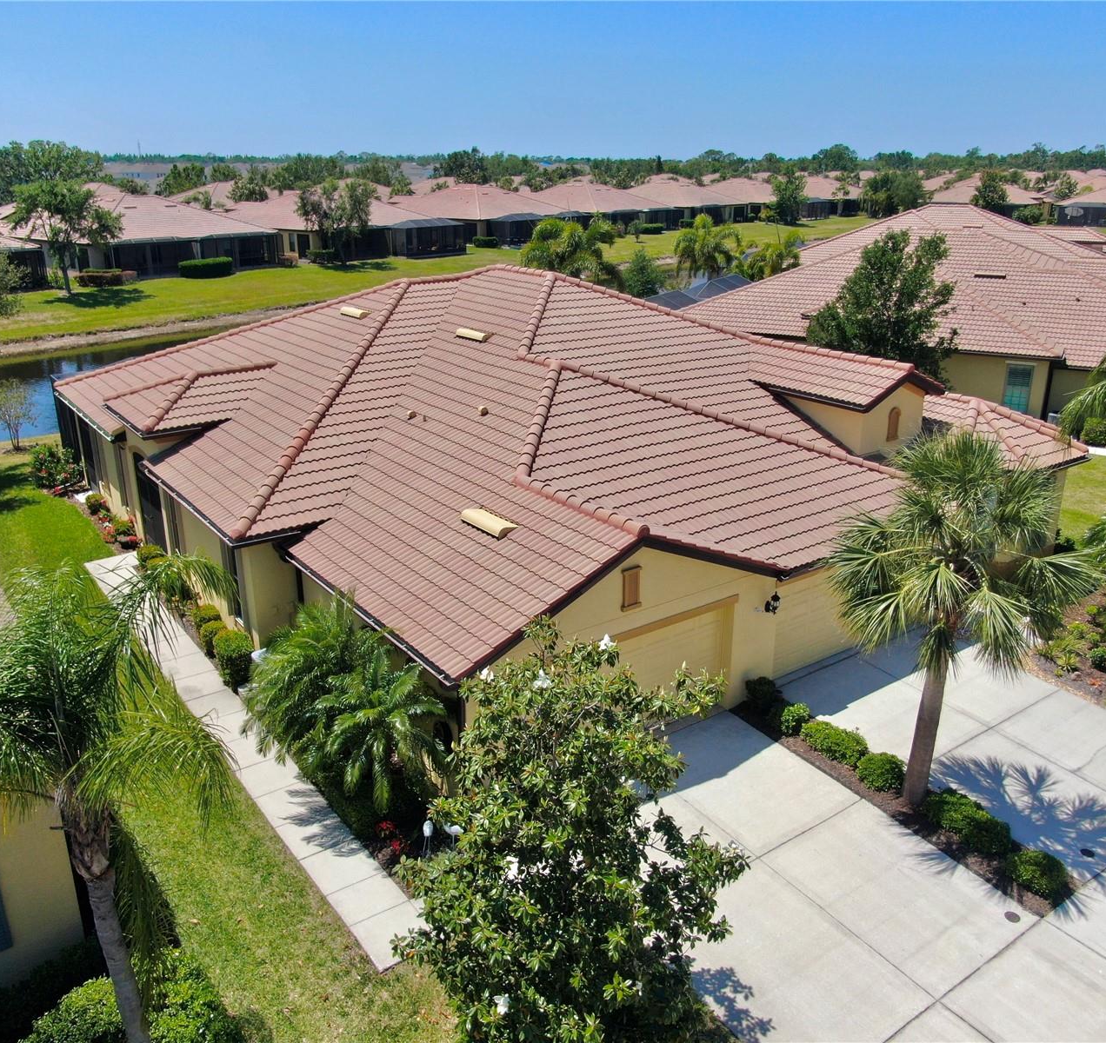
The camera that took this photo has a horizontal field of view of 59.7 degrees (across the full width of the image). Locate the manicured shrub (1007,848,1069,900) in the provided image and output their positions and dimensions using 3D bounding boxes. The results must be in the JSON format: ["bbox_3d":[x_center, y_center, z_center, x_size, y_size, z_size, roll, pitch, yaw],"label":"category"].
[{"bbox_3d":[6.890,5.000,13.700,0.700,0.551,0.780,-14,25,-33],"label":"manicured shrub"}]

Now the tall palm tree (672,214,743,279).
[{"bbox_3d":[10.835,-18.390,67.957,4.600,6.300,4.600,0,21,0],"label":"tall palm tree"}]

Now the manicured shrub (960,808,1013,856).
[{"bbox_3d":[6.510,4.660,14.480,0.726,0.578,0.759,0,20,0],"label":"manicured shrub"}]

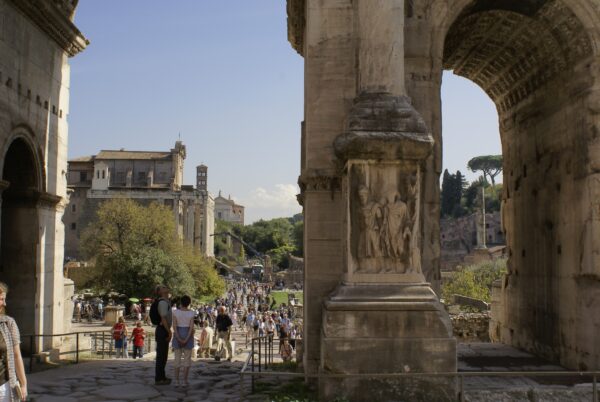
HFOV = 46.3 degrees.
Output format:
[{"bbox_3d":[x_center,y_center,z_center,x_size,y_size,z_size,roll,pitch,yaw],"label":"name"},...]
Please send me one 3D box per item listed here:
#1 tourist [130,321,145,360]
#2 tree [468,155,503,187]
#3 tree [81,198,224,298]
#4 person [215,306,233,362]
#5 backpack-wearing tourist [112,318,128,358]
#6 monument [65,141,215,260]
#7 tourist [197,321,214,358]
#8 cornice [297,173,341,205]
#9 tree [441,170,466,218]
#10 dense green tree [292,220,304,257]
[{"bbox_3d":[-5.944,5.111,25.644,0.500,1.317,0.340,0,-5,5],"label":"tourist"},{"bbox_3d":[80.438,-12.310,302.343,16.000,15.648,14.000,0,-5,0],"label":"tree"},{"bbox_3d":[-14.698,4.800,69.852,14.500,10.142,12.500,0,-5,0],"label":"tree"},{"bbox_3d":[-2.348,4.087,21.519,0.580,1.682,0.520,-1,-5,15],"label":"person"},{"bbox_3d":[-6.569,5.011,25.653,0.560,1.553,0.460,0,-5,5],"label":"backpack-wearing tourist"},{"bbox_3d":[-39.757,1.638,183.601,38.000,31.822,24.000,0,-5,-2],"label":"monument"},{"bbox_3d":[-3.391,4.977,25.154,0.500,1.363,0.360,0,-5,5],"label":"tourist"},{"bbox_3d":[0.402,-0.351,14.441,0.900,0.518,0.600,0,-5,0],"label":"cornice"},{"bbox_3d":[60.516,-2.592,276.361,10.000,19.017,9.000,0,-5,0],"label":"tree"},{"bbox_3d":[-0.200,14.951,279.792,11.000,14.358,10.000,0,-5,0],"label":"dense green tree"}]

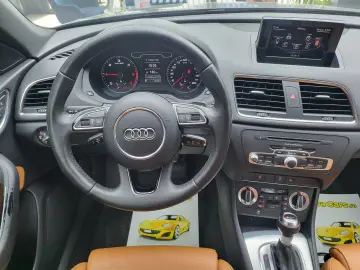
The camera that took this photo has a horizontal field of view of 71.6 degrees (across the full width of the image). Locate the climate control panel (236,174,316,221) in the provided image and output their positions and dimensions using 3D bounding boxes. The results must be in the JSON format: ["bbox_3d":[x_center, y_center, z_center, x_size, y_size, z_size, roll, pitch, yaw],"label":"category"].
[{"bbox_3d":[0.249,0.166,0.650,0.188,0.090,0.040,4,8,8],"label":"climate control panel"}]

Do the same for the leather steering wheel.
[{"bbox_3d":[-0.087,-0.032,0.530,0.372,0.370,0.090,2,8,1],"label":"leather steering wheel"}]

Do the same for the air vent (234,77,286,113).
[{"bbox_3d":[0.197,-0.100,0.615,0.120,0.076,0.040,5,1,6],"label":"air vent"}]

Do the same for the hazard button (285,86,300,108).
[{"bbox_3d":[0.270,-0.090,0.600,0.033,0.050,0.020,5,1,6],"label":"hazard button"}]

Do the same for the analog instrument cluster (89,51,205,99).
[{"bbox_3d":[-0.094,-0.169,0.690,0.320,0.145,0.070,2,9,2],"label":"analog instrument cluster"}]

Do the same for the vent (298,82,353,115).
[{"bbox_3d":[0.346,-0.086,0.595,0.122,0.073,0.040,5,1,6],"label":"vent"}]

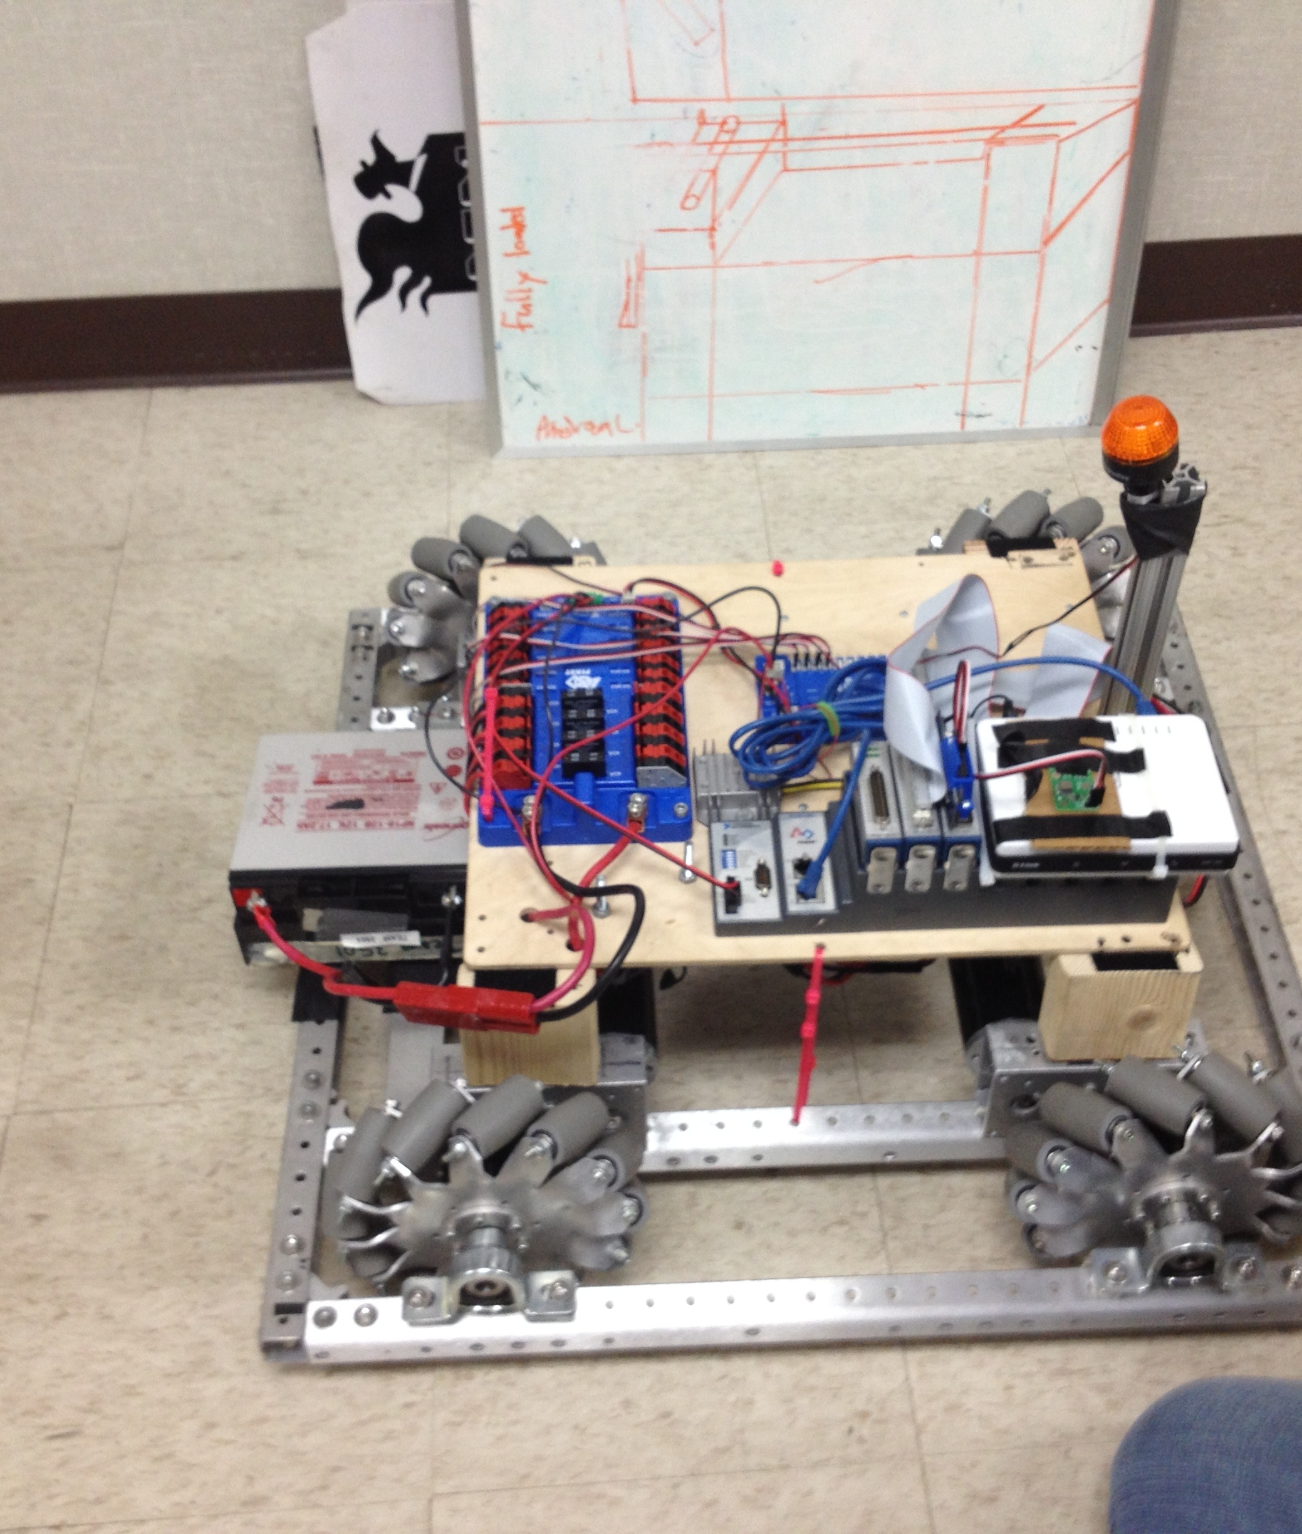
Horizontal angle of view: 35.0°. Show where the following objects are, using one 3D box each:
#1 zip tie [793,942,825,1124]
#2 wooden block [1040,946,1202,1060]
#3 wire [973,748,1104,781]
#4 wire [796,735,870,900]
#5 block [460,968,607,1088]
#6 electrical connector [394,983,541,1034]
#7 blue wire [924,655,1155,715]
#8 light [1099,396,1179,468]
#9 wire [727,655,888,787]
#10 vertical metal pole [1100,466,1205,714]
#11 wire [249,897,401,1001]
[{"bbox_3d":[0.101,0.174,1.334,0.009,0.176,0.009,0,41,-3],"label":"zip tie"},{"bbox_3d":[0.299,0.144,1.319,0.089,0.087,0.038,-2,45,-1],"label":"wooden block"},{"bbox_3d":[0.235,-0.001,1.256,0.080,0.020,0.022,-2,45,-1],"label":"wire"},{"bbox_3d":[0.114,0.031,1.288,0.025,0.050,0.105,17,48,17],"label":"wire"},{"bbox_3d":[-0.078,0.160,1.315,0.088,0.085,0.038,-2,45,-1],"label":"block"},{"bbox_3d":[-0.112,0.146,1.256,0.086,0.034,0.020,7,61,8],"label":"electrical connector"},{"bbox_3d":[0.247,-0.051,1.341,0.145,0.035,0.050,-2,45,-1],"label":"blue wire"},{"bbox_3d":[0.289,-0.196,1.221,0.046,0.042,0.046,-2,45,-1],"label":"light"},{"bbox_3d":[0.103,-0.030,1.365,0.108,0.040,0.085,-2,45,-1],"label":"wire"},{"bbox_3d":[0.319,-0.097,1.327,0.030,0.222,0.030,-2,45,-1],"label":"vertical metal pole"},{"bbox_3d":[-0.221,0.120,1.368,0.035,0.050,0.225,-28,22,-24],"label":"wire"}]

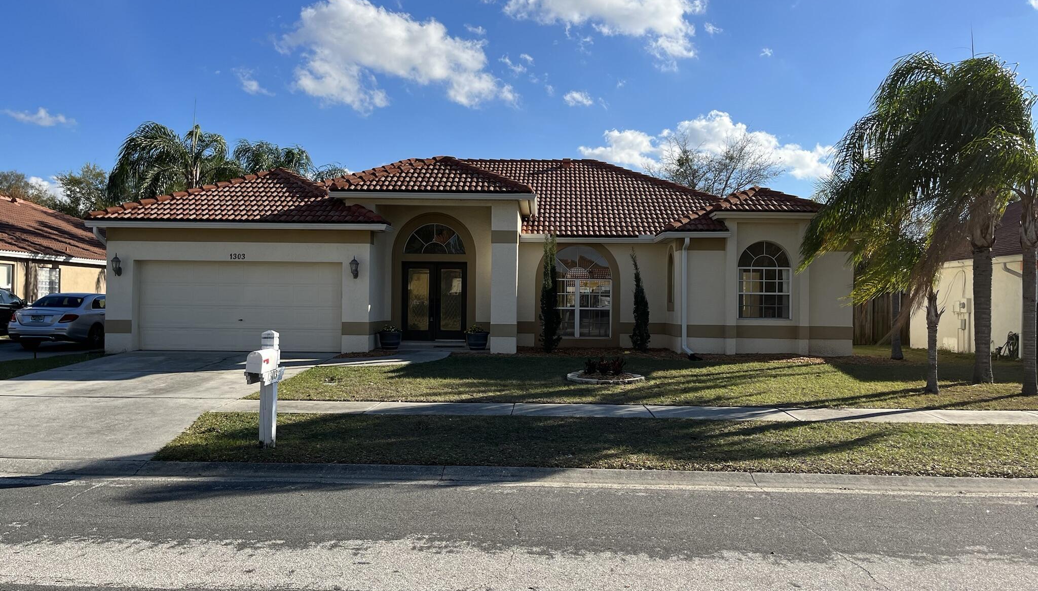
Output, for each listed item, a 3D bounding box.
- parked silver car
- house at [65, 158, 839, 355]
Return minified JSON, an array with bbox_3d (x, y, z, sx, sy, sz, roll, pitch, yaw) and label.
[{"bbox_3d":[-11.983,0.695,21.772,1.860,1.470,4.920,1,-1,0],"label":"parked silver car"},{"bbox_3d":[-0.537,-1.573,24.634,18.600,6.150,14.200,1,-1,1],"label":"house"}]

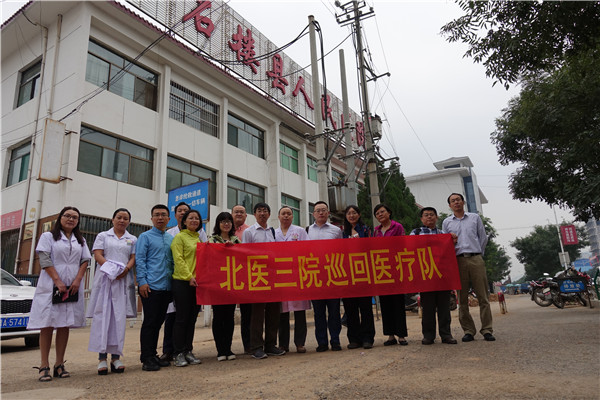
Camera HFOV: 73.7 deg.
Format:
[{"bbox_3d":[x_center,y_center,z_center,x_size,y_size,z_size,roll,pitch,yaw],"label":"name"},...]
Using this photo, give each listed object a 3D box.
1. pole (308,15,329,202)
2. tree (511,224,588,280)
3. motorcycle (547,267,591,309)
[{"bbox_3d":[0.640,-1.440,12.080,0.310,9.700,0.310,-12,-17,32],"label":"pole"},{"bbox_3d":[19.100,4.500,30.000,5.200,5.600,5.200,-12,-17,32],"label":"tree"},{"bbox_3d":[8.200,2.680,12.150,1.950,1.150,0.750,6,-17,-30],"label":"motorcycle"}]

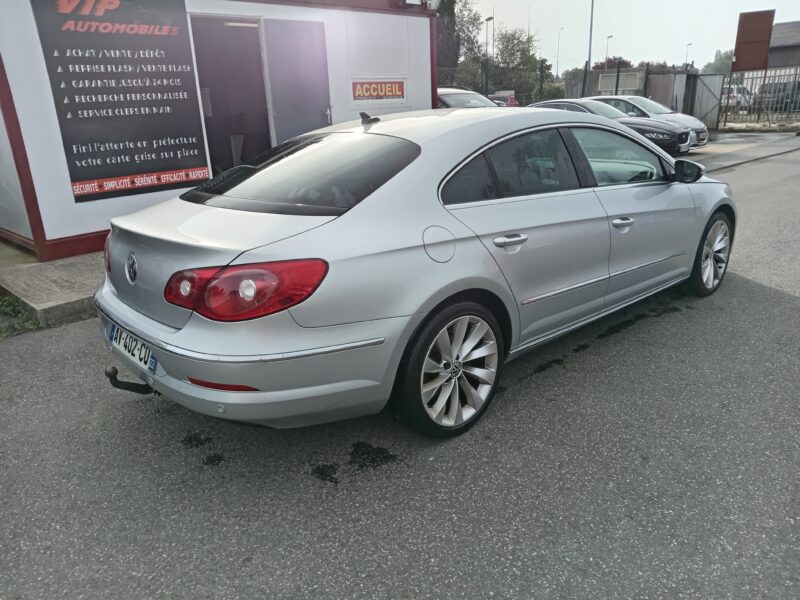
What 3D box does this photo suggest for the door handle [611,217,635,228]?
[{"bbox_3d":[1.201,-0.422,3.089,0.235,0.045,0.055,-17,21,-39],"label":"door handle"}]

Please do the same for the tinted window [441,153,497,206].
[{"bbox_3d":[0.269,-0.502,2.407,0.355,0.205,0.040,-17,-9,-39],"label":"tinted window"}]

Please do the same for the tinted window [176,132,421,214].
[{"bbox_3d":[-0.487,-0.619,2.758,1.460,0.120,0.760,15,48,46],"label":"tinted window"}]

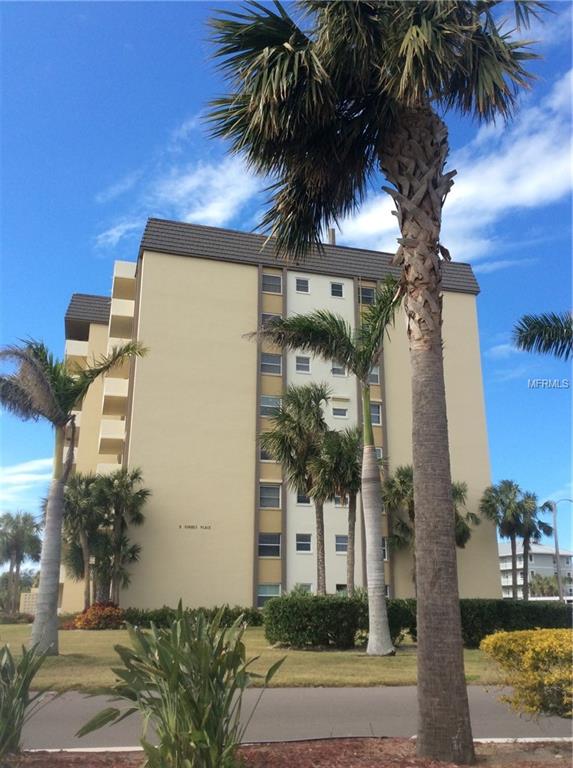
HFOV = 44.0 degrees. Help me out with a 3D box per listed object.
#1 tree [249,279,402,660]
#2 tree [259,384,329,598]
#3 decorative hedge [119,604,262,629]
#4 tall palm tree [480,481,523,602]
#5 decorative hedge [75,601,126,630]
[{"bbox_3d":[1.225,2.019,19.029,4.297,9.854,3.800,0,-18,0],"label":"tree"},{"bbox_3d":[0.431,5.558,33.447,3.284,11.552,3.500,0,-18,0],"label":"tree"},{"bbox_3d":[-4.507,11.523,35.093,7.400,1.094,1.300,5,-19,-14],"label":"decorative hedge"},{"bbox_3d":[12.485,9.551,40.033,2.648,8.146,2.648,0,-18,0],"label":"tall palm tree"},{"bbox_3d":[-8.653,10.740,32.781,2.128,1.209,2.100,0,-18,0],"label":"decorative hedge"}]

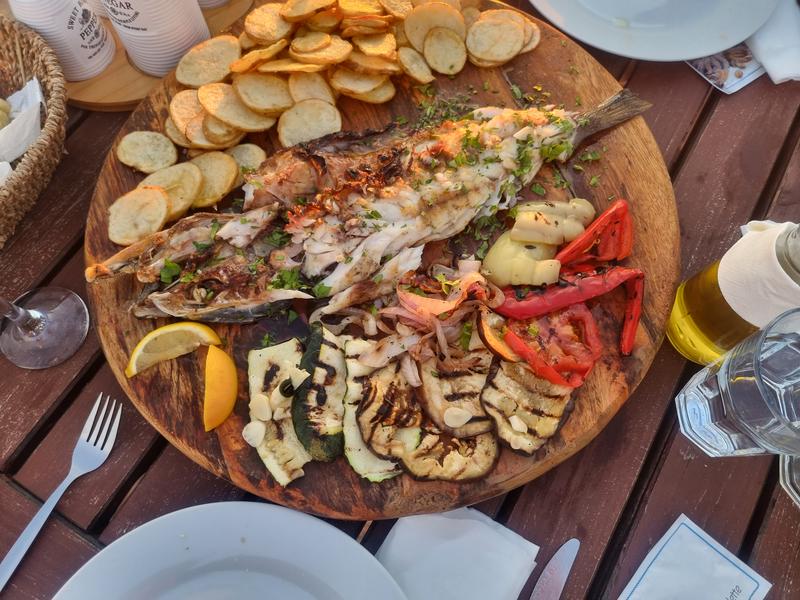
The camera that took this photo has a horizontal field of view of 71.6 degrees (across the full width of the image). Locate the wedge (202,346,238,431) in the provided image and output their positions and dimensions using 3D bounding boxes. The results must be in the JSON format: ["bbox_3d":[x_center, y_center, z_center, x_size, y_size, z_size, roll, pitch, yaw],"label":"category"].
[{"bbox_3d":[-0.132,0.064,0.411,0.027,0.027,0.065,-4,70,-1],"label":"wedge"}]

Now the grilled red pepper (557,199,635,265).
[{"bbox_3d":[0.166,-0.044,0.446,0.085,0.032,0.041,-38,74,-13],"label":"grilled red pepper"}]

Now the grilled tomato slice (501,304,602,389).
[{"bbox_3d":[0.127,0.030,0.428,0.067,0.025,0.073,0,69,1],"label":"grilled tomato slice"}]

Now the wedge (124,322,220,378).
[{"bbox_3d":[-0.176,0.034,0.425,0.072,0.024,0.031,-21,71,-7],"label":"wedge"}]

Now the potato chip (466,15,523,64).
[{"bbox_3d":[0.091,-0.249,0.531,0.054,0.006,0.052,0,70,1],"label":"potato chip"}]

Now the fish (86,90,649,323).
[{"bbox_3d":[-0.010,-0.087,0.457,0.486,0.045,0.152,-24,71,-8],"label":"fish"}]

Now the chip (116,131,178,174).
[{"bbox_3d":[-0.227,-0.134,0.498,0.054,0.005,0.040,31,73,11],"label":"chip"}]

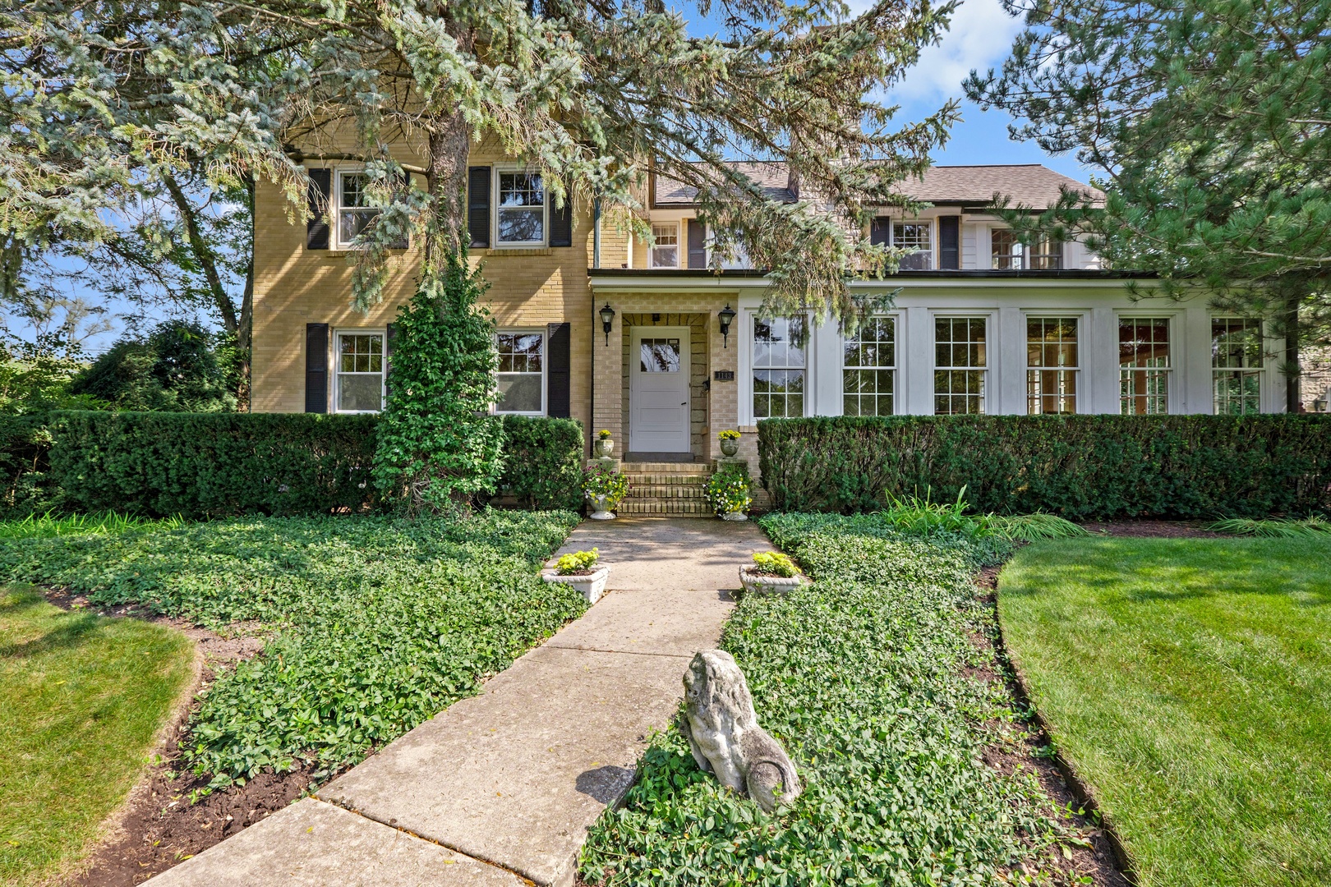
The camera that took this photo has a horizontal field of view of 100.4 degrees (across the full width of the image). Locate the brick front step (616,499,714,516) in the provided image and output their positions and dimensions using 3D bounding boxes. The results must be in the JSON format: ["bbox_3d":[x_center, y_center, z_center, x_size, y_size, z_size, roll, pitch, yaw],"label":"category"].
[{"bbox_3d":[0.010,0.815,6.800,1.200,0.165,0.300,0,-1,0],"label":"brick front step"}]

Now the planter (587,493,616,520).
[{"bbox_3d":[-0.742,0.750,6.640,0.400,0.310,0.400,0,-1,0],"label":"planter"}]

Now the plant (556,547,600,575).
[{"bbox_3d":[-0.550,0.742,3.460,0.270,0.170,0.240,0,-1,0],"label":"plant"}]

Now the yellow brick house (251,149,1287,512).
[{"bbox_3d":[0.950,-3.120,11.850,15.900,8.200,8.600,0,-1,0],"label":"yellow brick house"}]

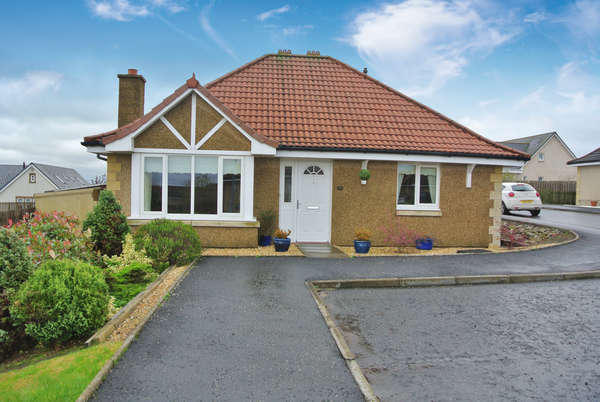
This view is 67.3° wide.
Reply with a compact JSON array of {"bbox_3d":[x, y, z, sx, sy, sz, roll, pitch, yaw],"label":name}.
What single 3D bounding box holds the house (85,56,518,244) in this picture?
[{"bbox_3d":[0.025,-1.946,14.956,10.850,6.100,8.900,1,0,-7],"label":"house"}]

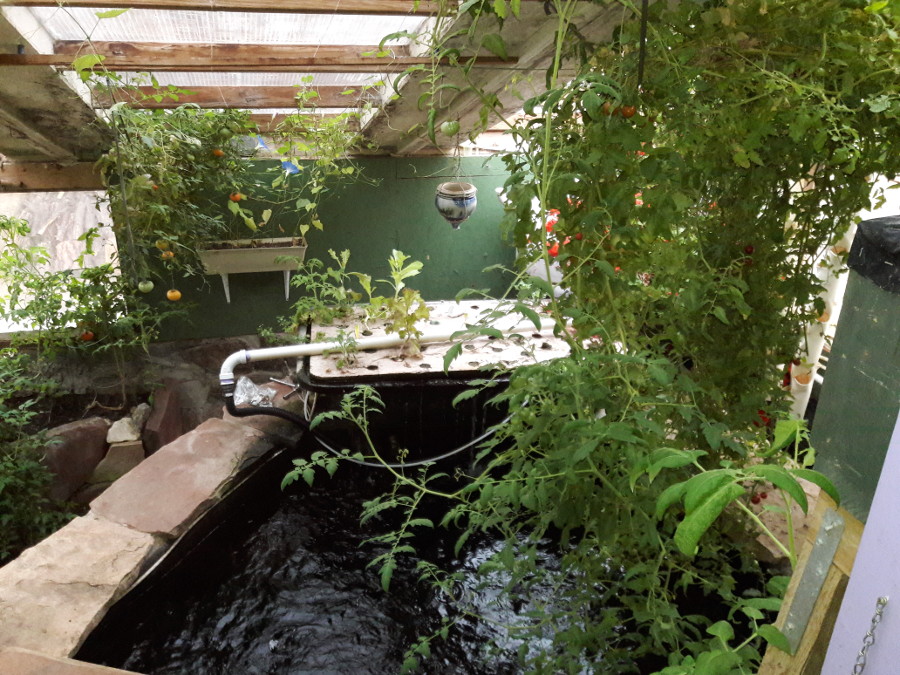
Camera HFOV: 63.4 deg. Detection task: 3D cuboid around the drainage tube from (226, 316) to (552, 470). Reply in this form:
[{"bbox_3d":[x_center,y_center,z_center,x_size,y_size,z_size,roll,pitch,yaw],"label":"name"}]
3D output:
[{"bbox_3d":[-0.135,0.256,3.303,1.680,0.410,0.670,-4,17,-18],"label":"drainage tube"}]

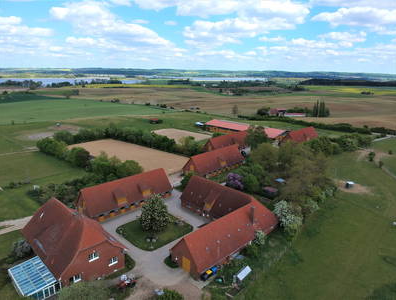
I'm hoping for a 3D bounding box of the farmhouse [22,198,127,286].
[{"bbox_3d":[-30.204,19.646,68.098,24.879,12.579,13.630,15,21,43],"label":"farmhouse"}]

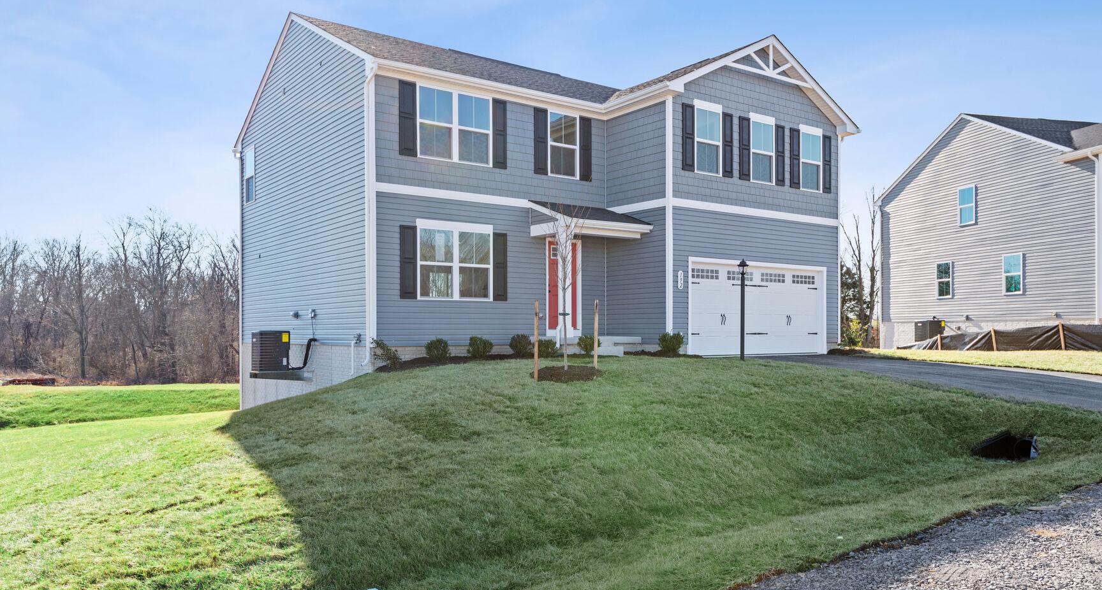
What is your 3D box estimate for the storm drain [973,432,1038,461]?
[{"bbox_3d":[6.562,2.178,11.500,0.660,0.370,0.800,2,-3,-36],"label":"storm drain"}]

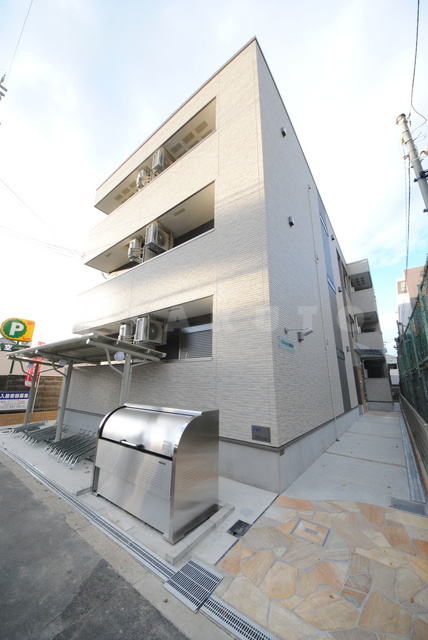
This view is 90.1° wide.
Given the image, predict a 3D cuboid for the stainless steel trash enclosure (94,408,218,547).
[{"bbox_3d":[-0.837,1.859,3.037,1.640,1.150,0.860,-9,-17,33],"label":"stainless steel trash enclosure"}]

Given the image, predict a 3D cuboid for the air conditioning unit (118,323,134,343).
[{"bbox_3d":[-2.647,0.500,6.993,0.290,0.570,0.760,-9,-17,33],"label":"air conditioning unit"}]

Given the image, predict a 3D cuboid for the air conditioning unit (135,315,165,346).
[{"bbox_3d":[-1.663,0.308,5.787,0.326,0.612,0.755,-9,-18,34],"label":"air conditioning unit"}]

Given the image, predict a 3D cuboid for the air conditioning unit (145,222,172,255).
[{"bbox_3d":[-1.865,-2.679,7.176,0.290,0.570,0.760,-9,-17,33],"label":"air conditioning unit"}]

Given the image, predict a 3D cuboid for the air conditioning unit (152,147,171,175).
[{"bbox_3d":[-1.779,-5.471,7.684,0.290,0.570,0.760,-9,-17,33],"label":"air conditioning unit"}]

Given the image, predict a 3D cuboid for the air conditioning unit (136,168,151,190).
[{"bbox_3d":[-2.485,-5.136,8.193,0.290,0.570,0.760,-9,-17,33],"label":"air conditioning unit"}]

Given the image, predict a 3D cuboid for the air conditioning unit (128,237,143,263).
[{"bbox_3d":[-2.517,-2.313,7.475,0.290,0.570,0.760,-9,-17,33],"label":"air conditioning unit"}]

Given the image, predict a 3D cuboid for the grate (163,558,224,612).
[{"bbox_3d":[-0.168,2.136,1.735,0.330,0.040,0.330,-9,-17,33],"label":"grate"}]

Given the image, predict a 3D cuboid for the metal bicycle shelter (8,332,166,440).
[{"bbox_3d":[-3.763,1.875,5.477,5.300,2.300,1.650,-9,-17,33],"label":"metal bicycle shelter"}]

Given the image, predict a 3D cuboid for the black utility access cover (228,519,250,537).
[{"bbox_3d":[0.265,2.102,2.138,0.153,0.031,0.224,-9,-18,34],"label":"black utility access cover"}]

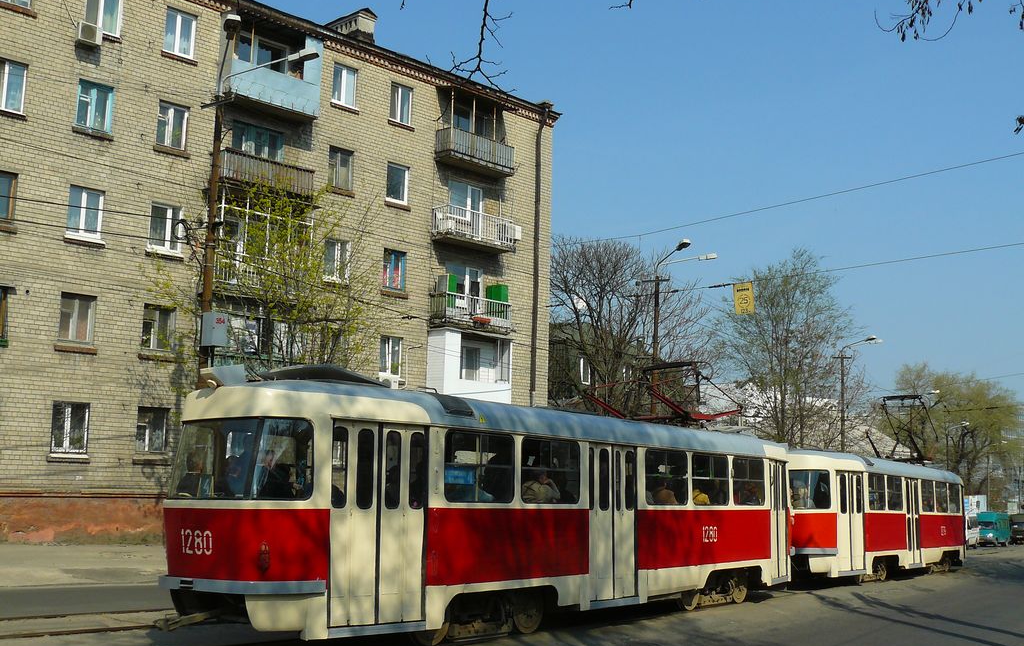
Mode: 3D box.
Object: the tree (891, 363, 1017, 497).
[{"bbox_3d":[42.173,12.143,101.498,11.470,16.700,11.470,-3,-10,22],"label":"tree"}]

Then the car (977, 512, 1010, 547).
[{"bbox_3d":[35.119,15.261,77.645,1.950,2.500,4.900,-5,-11,33],"label":"car"}]

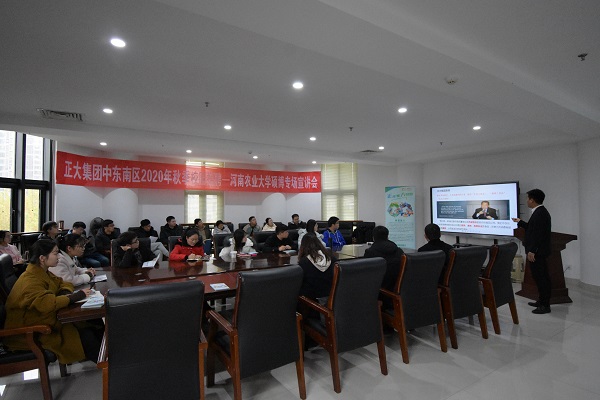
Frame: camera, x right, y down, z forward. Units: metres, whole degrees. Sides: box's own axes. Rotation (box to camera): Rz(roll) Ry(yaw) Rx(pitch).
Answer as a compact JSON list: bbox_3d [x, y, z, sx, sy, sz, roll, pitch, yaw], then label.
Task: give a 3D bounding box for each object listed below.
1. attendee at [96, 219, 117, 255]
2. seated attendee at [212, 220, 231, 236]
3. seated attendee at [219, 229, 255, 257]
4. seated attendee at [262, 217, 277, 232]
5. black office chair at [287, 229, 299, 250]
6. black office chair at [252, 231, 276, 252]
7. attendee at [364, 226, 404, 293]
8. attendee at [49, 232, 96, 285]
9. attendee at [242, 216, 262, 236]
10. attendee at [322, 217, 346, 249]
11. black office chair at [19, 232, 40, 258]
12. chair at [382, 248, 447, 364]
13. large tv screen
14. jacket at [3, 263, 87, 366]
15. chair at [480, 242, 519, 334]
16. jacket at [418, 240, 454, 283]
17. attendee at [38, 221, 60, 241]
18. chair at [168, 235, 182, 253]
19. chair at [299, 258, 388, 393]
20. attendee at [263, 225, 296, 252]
[{"bbox_3d":[-3.500,0.980,5.782,0.520,1.260,0.760,1,-1,-38],"label":"attendee"},{"bbox_3d":[-1.649,1.047,6.650,0.520,1.240,0.750,0,-1,-25],"label":"seated attendee"},{"bbox_3d":[-0.900,0.984,4.432,0.550,1.200,0.750,1,-1,-41],"label":"seated attendee"},{"bbox_3d":[-0.795,1.072,8.370,0.480,1.200,0.780,1,-1,-37],"label":"seated attendee"},{"bbox_3d":[0.170,1.101,5.873,0.600,1.040,0.650,1,-1,-32],"label":"black office chair"},{"bbox_3d":[-0.408,1.093,5.514,0.600,1.040,0.650,1,-1,-32],"label":"black office chair"},{"bbox_3d":[0.960,0.936,3.733,0.520,1.270,0.760,0,-1,-14],"label":"attendee"},{"bbox_3d":[-2.250,0.951,3.203,0.780,1.220,0.520,0,-1,-24],"label":"attendee"},{"bbox_3d":[-1.060,1.004,7.082,0.520,1.260,0.750,1,-1,-38],"label":"attendee"},{"bbox_3d":[0.700,0.974,5.983,0.500,1.280,0.750,0,-1,-25],"label":"attendee"},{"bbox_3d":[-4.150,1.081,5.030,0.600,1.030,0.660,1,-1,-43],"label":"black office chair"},{"bbox_3d":[1.071,1.049,3.374,0.610,1.040,0.640,1,-1,-30],"label":"chair"},{"bbox_3d":[3.940,0.235,7.320,0.090,1.160,1.950,1,-1,-38],"label":"large tv screen"},{"bbox_3d":[-2.028,0.908,2.521,0.560,0.800,0.500,0,-1,-30],"label":"jacket"},{"bbox_3d":[2.411,1.063,4.121,0.600,1.050,0.630,0,-1,-30],"label":"chair"},{"bbox_3d":[1.680,0.784,3.916,0.480,0.640,0.400,0,-1,-10],"label":"jacket"},{"bbox_3d":[-4.267,0.991,5.395,0.780,1.240,0.520,-1,-1,28],"label":"attendee"},{"bbox_3d":[-1.621,1.076,4.681,0.590,1.040,0.650,1,-1,-32],"label":"chair"},{"bbox_3d":[0.392,1.048,2.939,0.600,1.050,0.630,0,-1,-30],"label":"chair"},{"bbox_3d":[-0.329,0.990,5.330,0.550,1.240,0.780,1,-1,-36],"label":"attendee"}]

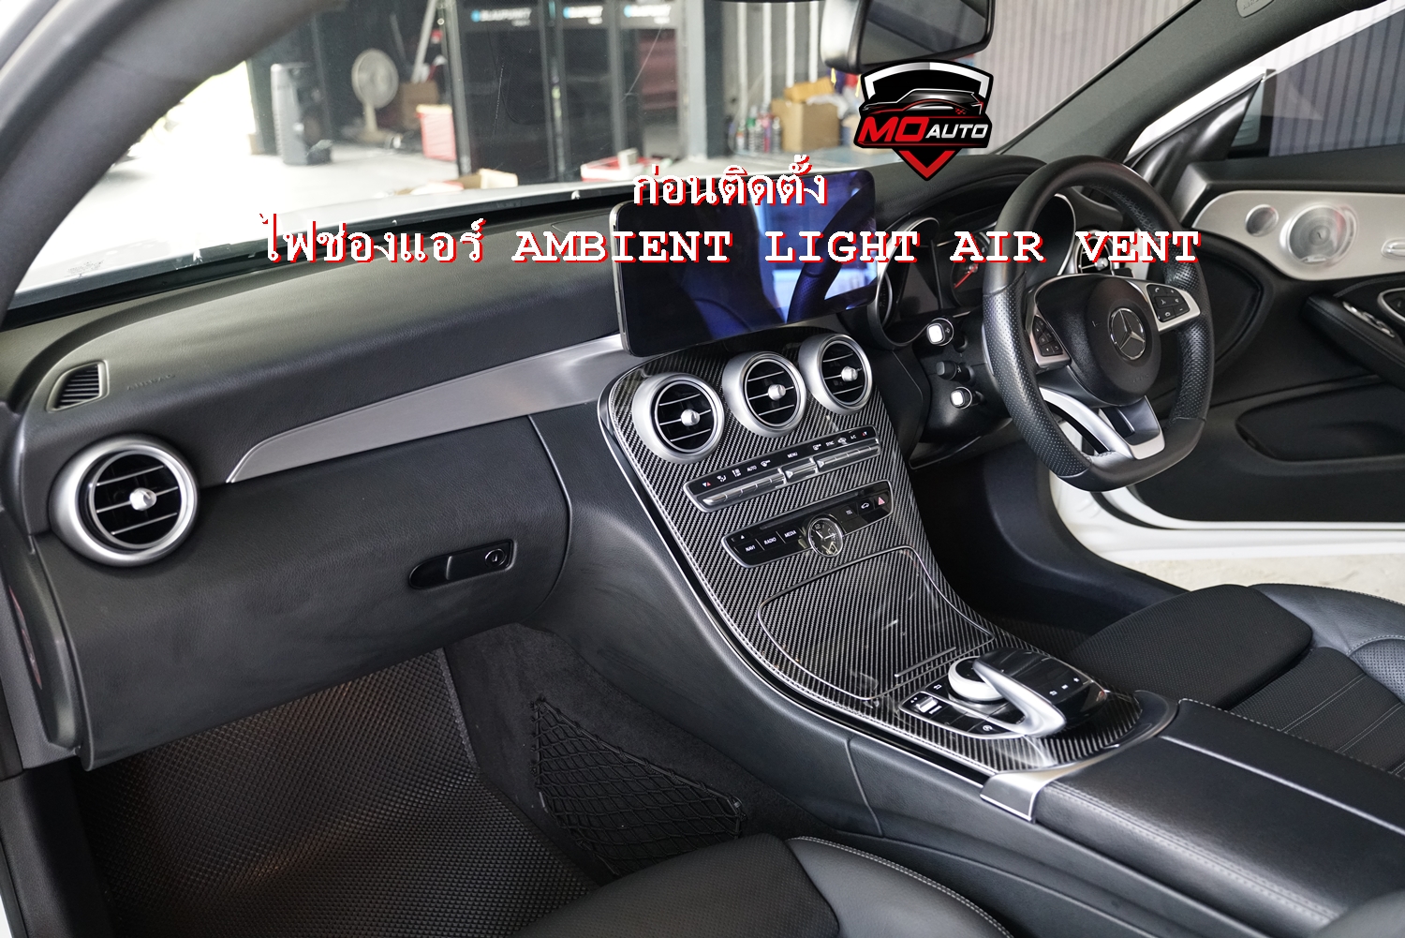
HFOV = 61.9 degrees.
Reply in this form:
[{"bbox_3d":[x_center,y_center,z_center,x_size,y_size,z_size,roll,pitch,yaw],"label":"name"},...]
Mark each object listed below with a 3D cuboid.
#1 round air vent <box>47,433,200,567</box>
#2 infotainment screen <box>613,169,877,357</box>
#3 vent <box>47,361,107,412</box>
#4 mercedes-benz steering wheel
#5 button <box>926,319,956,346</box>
[{"bbox_3d":[-0.430,0.024,0.872,0.030,0.098,0.098,-3,15,44],"label":"round air vent"},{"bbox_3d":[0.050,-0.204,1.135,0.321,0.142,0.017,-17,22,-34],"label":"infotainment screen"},{"bbox_3d":[-0.480,-0.064,0.900,0.049,0.035,0.015,-20,-7,-39],"label":"vent"},{"bbox_3d":[0.430,-0.162,1.279,0.370,0.355,0.085,-17,7,-34],"label":"mercedes-benz steering wheel"},{"bbox_3d":[0.254,-0.145,1.250,0.026,0.027,0.020,11,25,29],"label":"button"}]

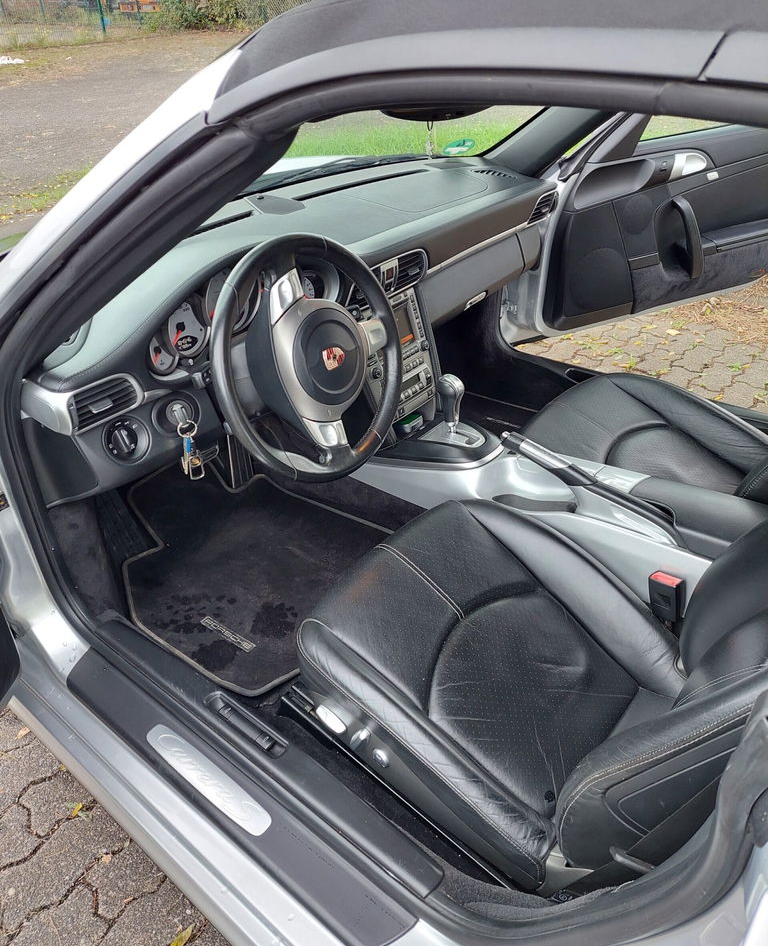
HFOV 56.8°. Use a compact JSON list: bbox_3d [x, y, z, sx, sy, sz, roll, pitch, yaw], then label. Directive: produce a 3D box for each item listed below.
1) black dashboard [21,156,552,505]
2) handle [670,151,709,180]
[{"bbox_3d":[-0.105,-0.376,1.460,0.480,0.410,1.430,24,41,31],"label":"black dashboard"},{"bbox_3d":[0.920,-0.928,2.137,0.155,0.080,0.045,-19,38,-25],"label":"handle"}]

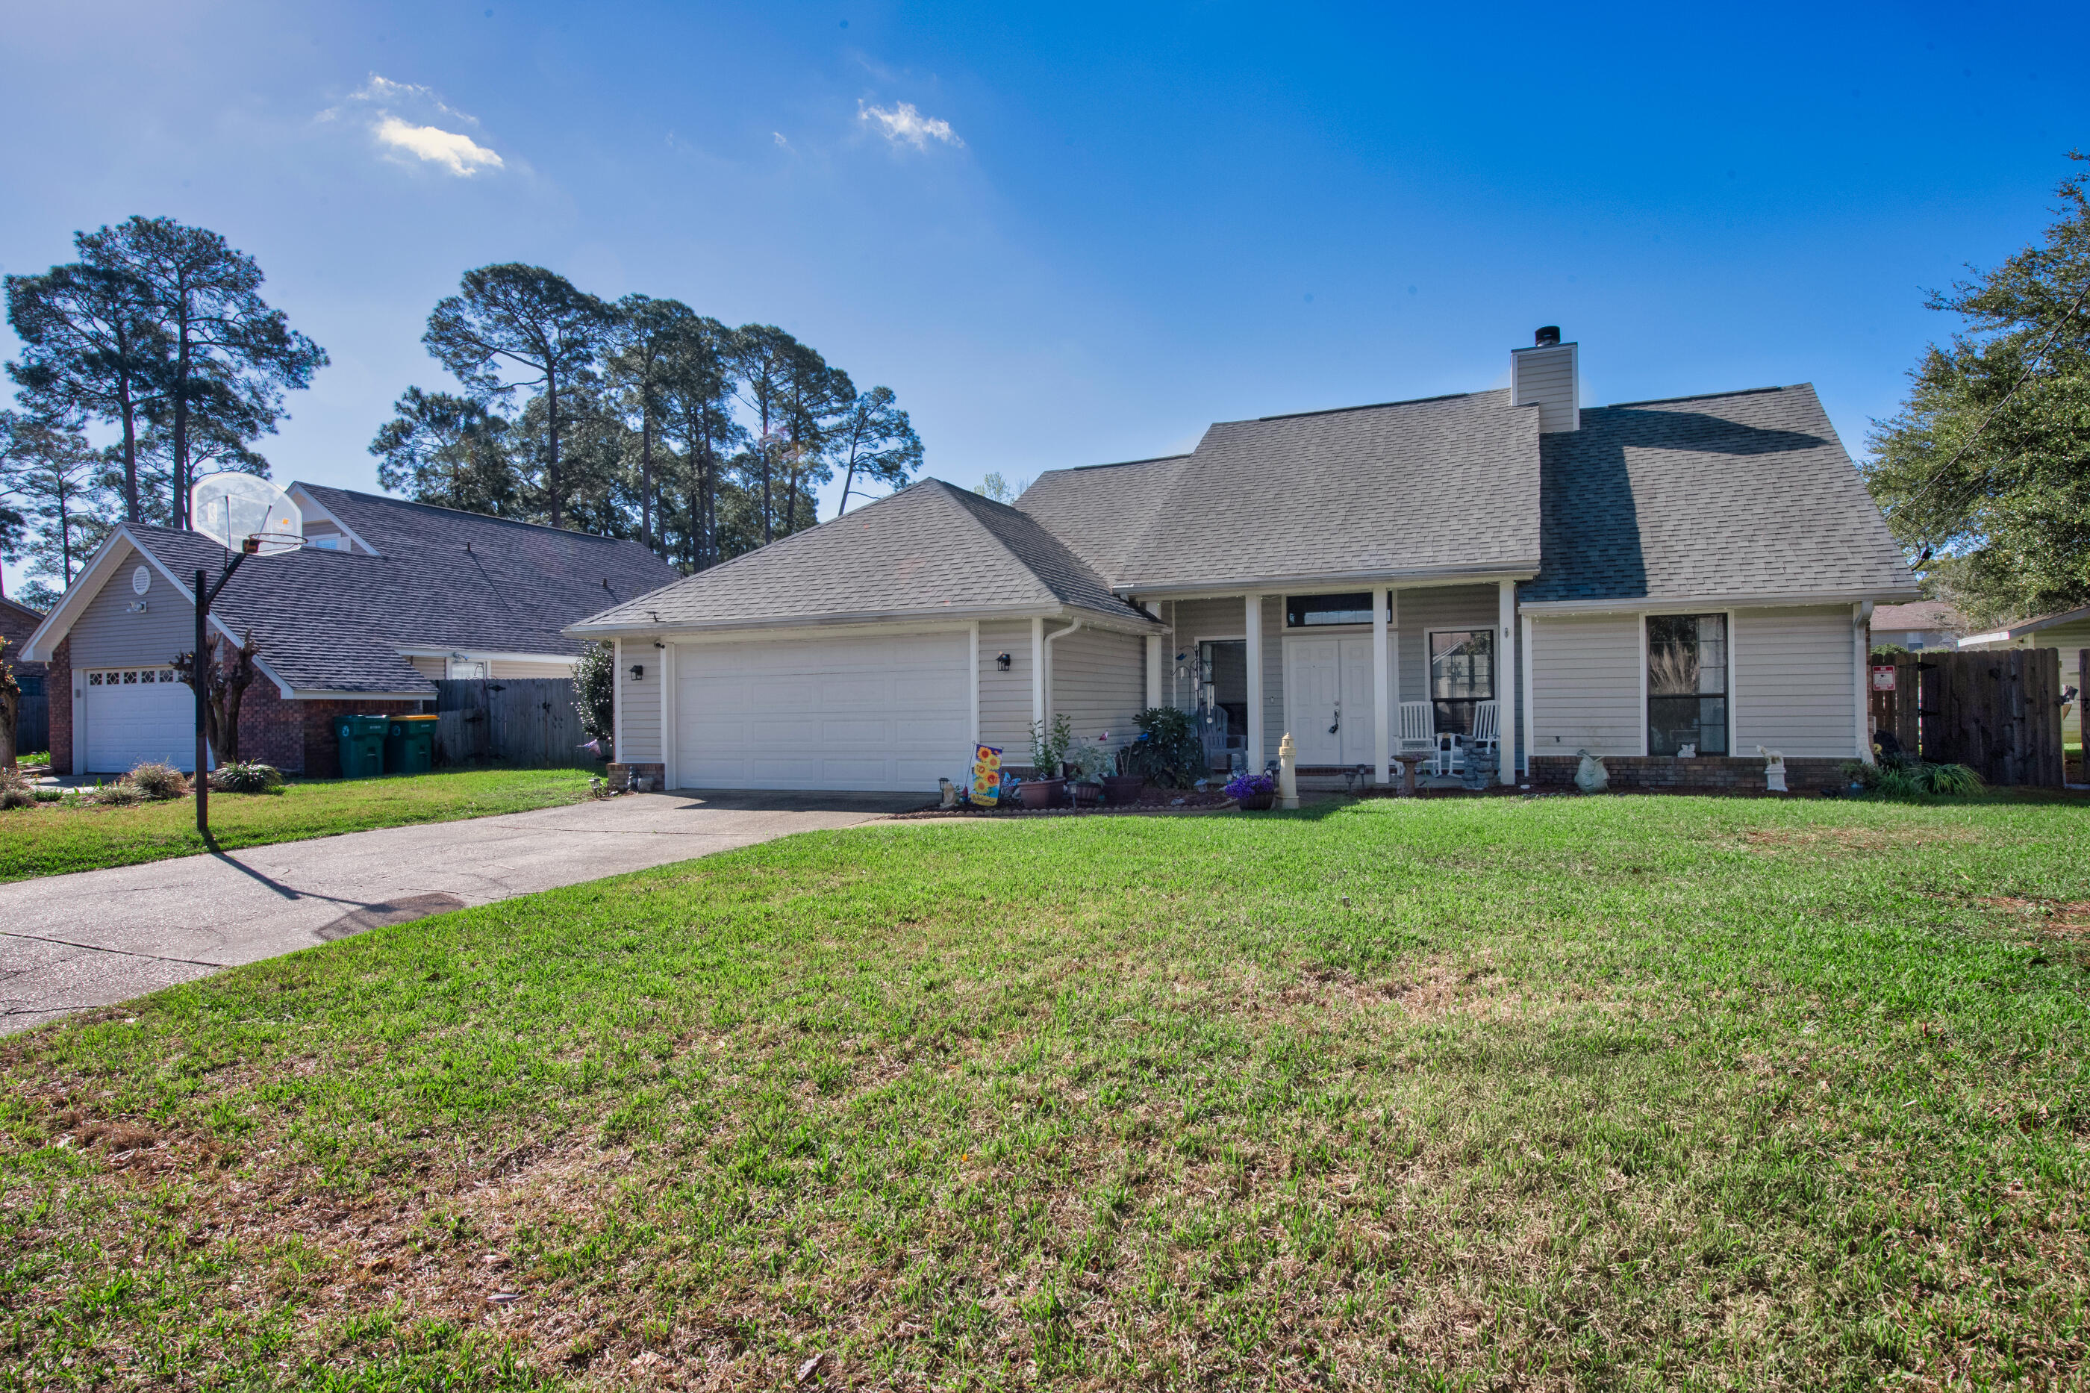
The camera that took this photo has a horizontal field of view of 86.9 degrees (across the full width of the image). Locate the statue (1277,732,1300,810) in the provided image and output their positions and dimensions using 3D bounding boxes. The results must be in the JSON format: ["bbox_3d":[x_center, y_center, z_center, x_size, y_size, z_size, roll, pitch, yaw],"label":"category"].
[{"bbox_3d":[2.689,0.799,12.219,0.230,0.880,0.230,-1,-1,0],"label":"statue"}]

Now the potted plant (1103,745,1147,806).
[{"bbox_3d":[0.943,0.887,12.938,0.500,0.720,0.450,-1,-1,0],"label":"potted plant"}]

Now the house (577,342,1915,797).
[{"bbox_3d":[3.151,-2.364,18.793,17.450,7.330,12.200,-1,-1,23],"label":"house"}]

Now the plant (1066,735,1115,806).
[{"bbox_3d":[0.520,0.861,12.885,0.520,0.780,0.500,-1,-1,0],"label":"plant"}]

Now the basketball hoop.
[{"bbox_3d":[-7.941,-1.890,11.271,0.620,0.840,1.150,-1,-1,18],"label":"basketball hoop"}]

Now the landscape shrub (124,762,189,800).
[{"bbox_3d":[-12.569,1.175,15.592,0.760,0.500,0.720,0,-1,-39],"label":"landscape shrub"}]

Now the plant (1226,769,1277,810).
[{"bbox_3d":[2.294,1.019,12.269,0.550,0.450,0.500,-1,-1,0],"label":"plant"}]

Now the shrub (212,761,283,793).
[{"bbox_3d":[-12.031,1.190,16.635,0.950,0.460,0.850,0,-1,-36],"label":"shrub"}]

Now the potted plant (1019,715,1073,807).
[{"bbox_3d":[0.003,0.720,12.693,0.600,1.080,0.550,-1,-1,0],"label":"potted plant"}]

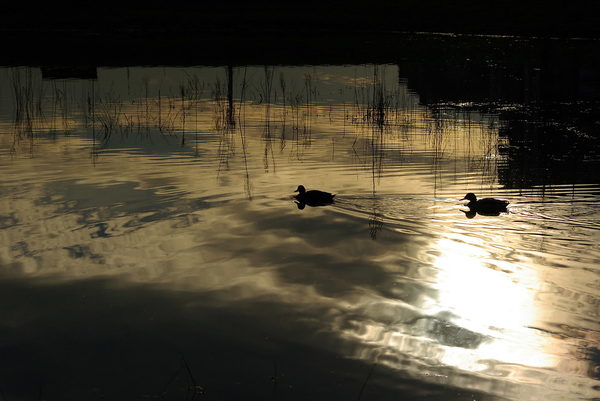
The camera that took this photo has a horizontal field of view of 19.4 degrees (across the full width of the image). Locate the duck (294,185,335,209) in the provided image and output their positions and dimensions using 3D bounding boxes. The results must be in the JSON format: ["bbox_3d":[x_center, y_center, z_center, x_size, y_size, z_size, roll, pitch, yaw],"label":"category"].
[{"bbox_3d":[0.152,-0.036,17.200,0.465,0.200,0.190,4,10,25],"label":"duck"}]

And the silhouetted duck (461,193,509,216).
[{"bbox_3d":[1.763,0.038,16.700,0.490,0.200,0.190,3,10,16],"label":"silhouetted duck"}]

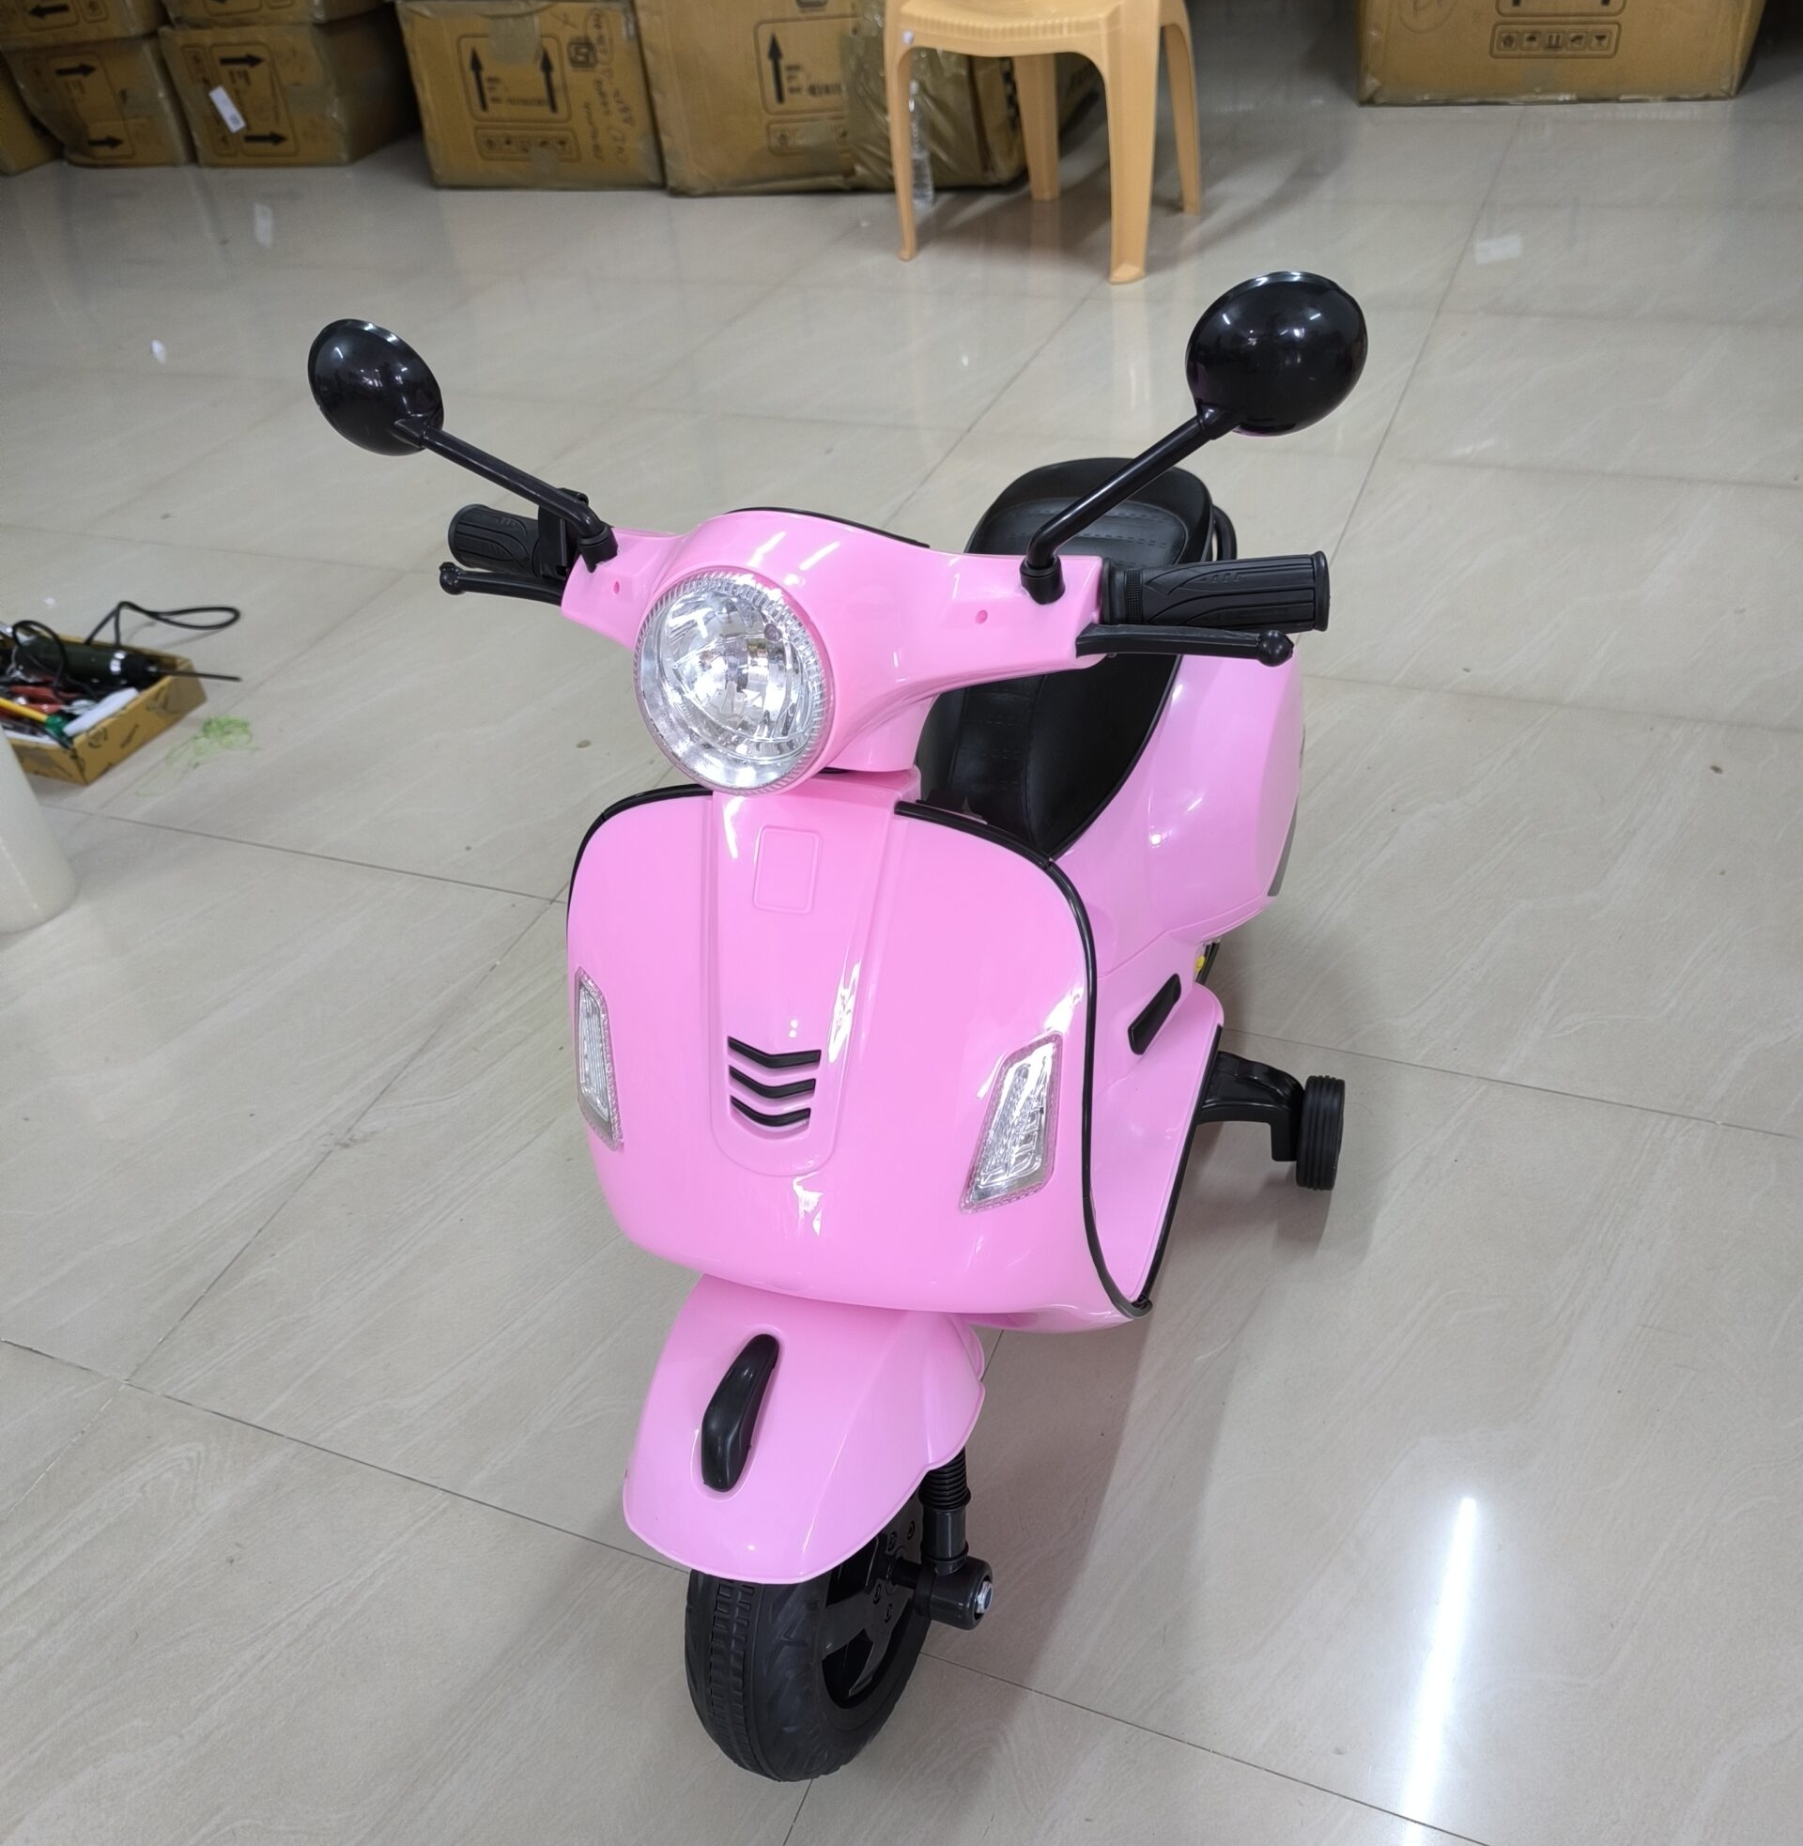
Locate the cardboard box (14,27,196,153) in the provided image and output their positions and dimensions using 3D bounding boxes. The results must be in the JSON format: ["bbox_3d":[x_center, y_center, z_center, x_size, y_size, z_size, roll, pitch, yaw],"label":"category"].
[{"bbox_3d":[-2.090,-2.432,4.612,0.460,0.303,0.620,8,41,18],"label":"cardboard box"}]

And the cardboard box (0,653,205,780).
[{"bbox_3d":[-1.076,-0.280,1.987,0.360,0.058,0.197,13,43,23],"label":"cardboard box"}]

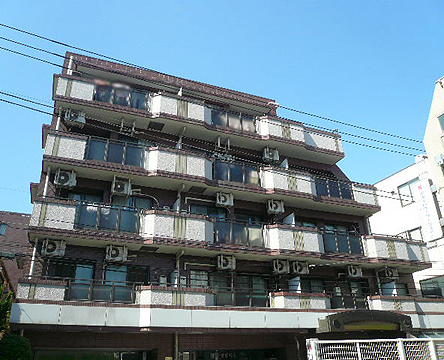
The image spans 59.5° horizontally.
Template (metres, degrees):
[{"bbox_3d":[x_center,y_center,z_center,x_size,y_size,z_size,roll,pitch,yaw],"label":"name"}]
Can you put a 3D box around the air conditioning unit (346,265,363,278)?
[{"bbox_3d":[6.281,4.338,18.408,0.790,0.570,0.300,9,-27,-20],"label":"air conditioning unit"}]

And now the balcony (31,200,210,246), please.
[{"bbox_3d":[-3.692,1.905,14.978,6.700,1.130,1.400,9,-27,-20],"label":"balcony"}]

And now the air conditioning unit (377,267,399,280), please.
[{"bbox_3d":[8.279,4.572,19.193,0.790,0.570,0.300,9,-27,-20],"label":"air conditioning unit"}]

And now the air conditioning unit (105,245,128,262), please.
[{"bbox_3d":[-3.958,2.758,14.568,0.790,0.570,0.300,9,-27,-20],"label":"air conditioning unit"}]

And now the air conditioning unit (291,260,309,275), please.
[{"bbox_3d":[3.541,4.002,17.751,0.800,0.560,0.300,9,-27,-20],"label":"air conditioning unit"}]

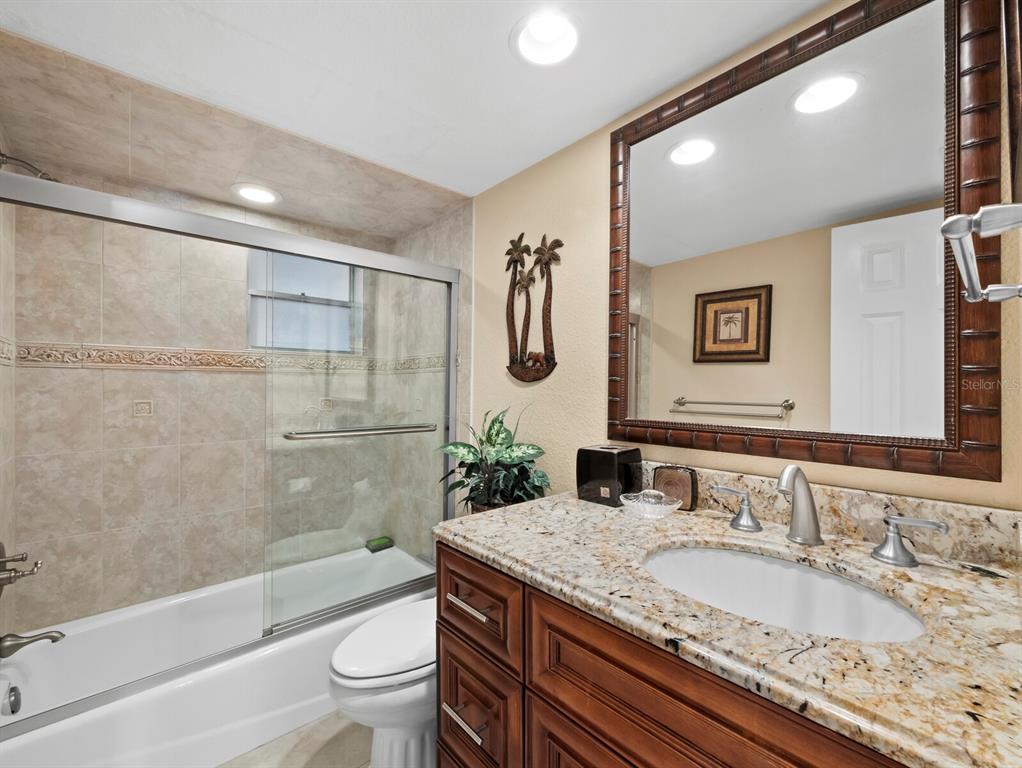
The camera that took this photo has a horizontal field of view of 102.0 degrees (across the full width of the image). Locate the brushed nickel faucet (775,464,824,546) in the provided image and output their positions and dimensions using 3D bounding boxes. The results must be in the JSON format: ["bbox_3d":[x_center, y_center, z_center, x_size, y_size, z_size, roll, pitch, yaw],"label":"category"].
[{"bbox_3d":[0.571,0.241,0.824,0.185,0.167,0.062,0,0,-43],"label":"brushed nickel faucet"}]

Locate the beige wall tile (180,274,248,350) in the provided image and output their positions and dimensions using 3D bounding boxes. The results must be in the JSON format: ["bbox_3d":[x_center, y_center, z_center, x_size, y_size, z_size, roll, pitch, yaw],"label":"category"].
[{"bbox_3d":[-1.343,-0.317,1.875,0.240,0.321,0.014,0,0,-36],"label":"beige wall tile"}]

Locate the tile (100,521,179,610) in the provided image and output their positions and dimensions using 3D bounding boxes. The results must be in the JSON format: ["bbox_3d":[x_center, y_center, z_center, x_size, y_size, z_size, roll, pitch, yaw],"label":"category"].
[{"bbox_3d":[-1.540,0.748,1.733,0.242,0.315,0.014,0,0,-36],"label":"tile"}]

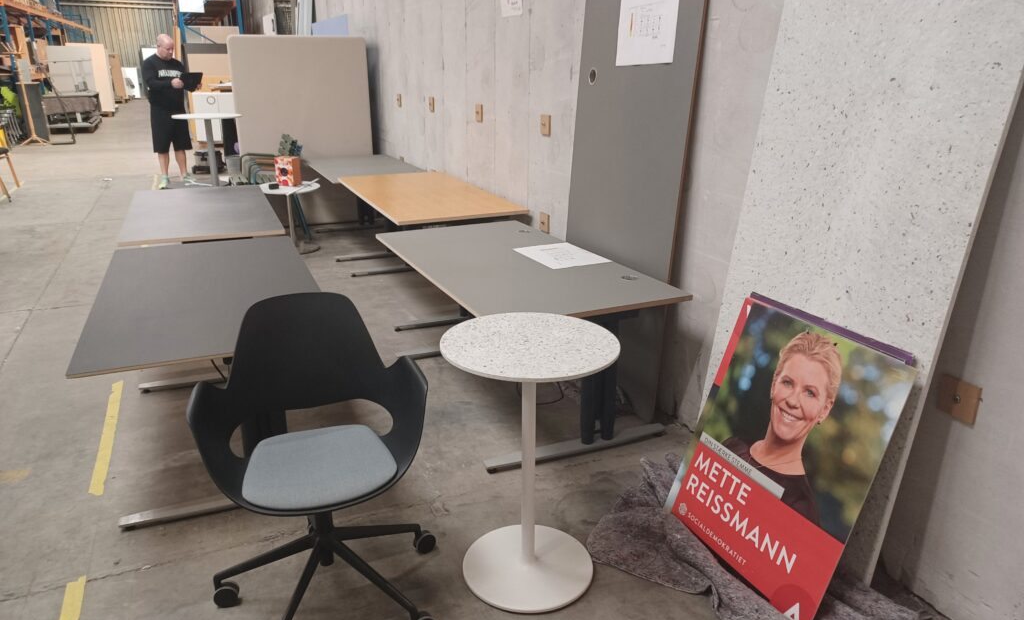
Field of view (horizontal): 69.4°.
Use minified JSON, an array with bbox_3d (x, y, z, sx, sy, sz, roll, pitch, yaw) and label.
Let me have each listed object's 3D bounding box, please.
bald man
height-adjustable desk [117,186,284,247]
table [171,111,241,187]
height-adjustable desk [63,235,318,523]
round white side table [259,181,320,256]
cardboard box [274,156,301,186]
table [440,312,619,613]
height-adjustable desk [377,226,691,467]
[{"bbox_3d":[-4.261,-2.442,9.096,0.460,1.770,0.560,12,23,32],"label":"bald man"},{"bbox_3d":[-1.888,-0.295,4.607,0.800,0.677,1.600,-8,20,-21],"label":"height-adjustable desk"},{"bbox_3d":[-3.688,-1.950,9.089,0.850,0.840,0.850,-8,20,-20],"label":"table"},{"bbox_3d":[-1.202,0.215,3.047,0.800,0.652,1.580,-8,20,-21],"label":"height-adjustable desk"},{"bbox_3d":[-1.793,-0.757,6.095,0.500,0.514,0.500,-6,20,-17],"label":"round white side table"},{"bbox_3d":[-1.826,-1.143,6.083,0.155,0.225,0.140,6,20,18],"label":"cardboard box"},{"bbox_3d":[0.051,0.448,2.189,0.500,0.759,0.500,0,19,1],"label":"table"},{"bbox_3d":[-0.011,0.087,3.408,0.800,0.650,1.580,-9,21,-23],"label":"height-adjustable desk"}]

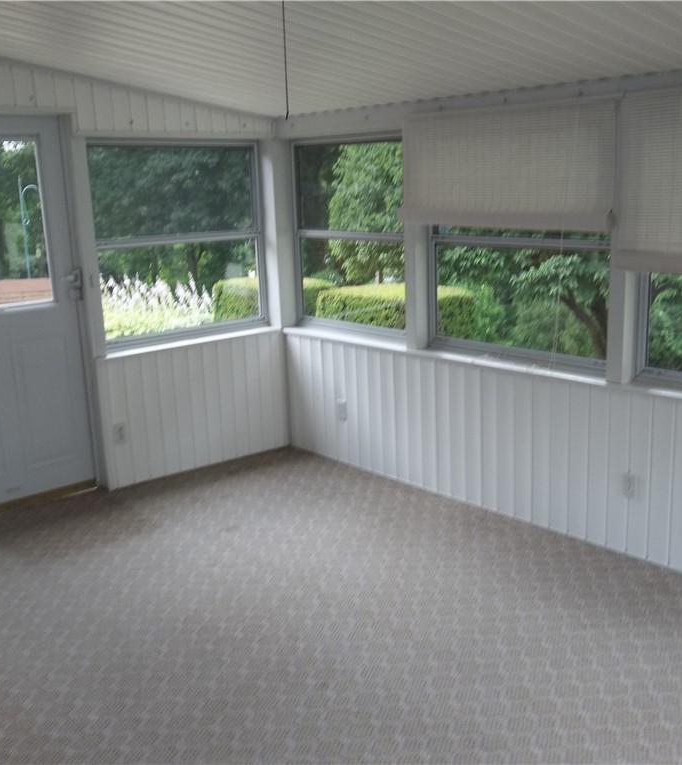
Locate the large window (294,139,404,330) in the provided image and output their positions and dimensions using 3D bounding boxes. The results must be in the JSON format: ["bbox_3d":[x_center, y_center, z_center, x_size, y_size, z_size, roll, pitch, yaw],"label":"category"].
[{"bbox_3d":[0.065,-0.906,4.974,0.090,1.210,1.080,-13,17,-40],"label":"large window"}]

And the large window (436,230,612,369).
[{"bbox_3d":[0.886,-0.723,4.069,0.090,1.210,1.150,-13,17,-40],"label":"large window"}]

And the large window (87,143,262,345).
[{"bbox_3d":[-0.983,-0.890,5.007,1.190,1.205,0.090,-12,16,-38],"label":"large window"}]

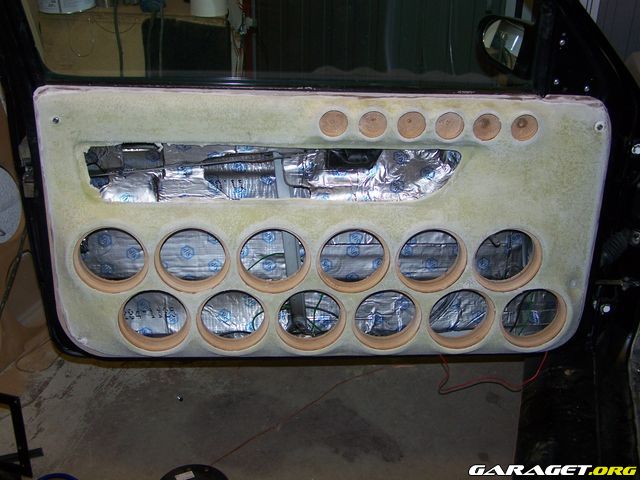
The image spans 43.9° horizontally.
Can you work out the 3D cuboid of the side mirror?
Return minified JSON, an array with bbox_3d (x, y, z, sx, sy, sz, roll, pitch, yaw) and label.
[{"bbox_3d":[0.427,-0.429,1.772,0.100,0.125,0.175,-8,28,-18],"label":"side mirror"}]

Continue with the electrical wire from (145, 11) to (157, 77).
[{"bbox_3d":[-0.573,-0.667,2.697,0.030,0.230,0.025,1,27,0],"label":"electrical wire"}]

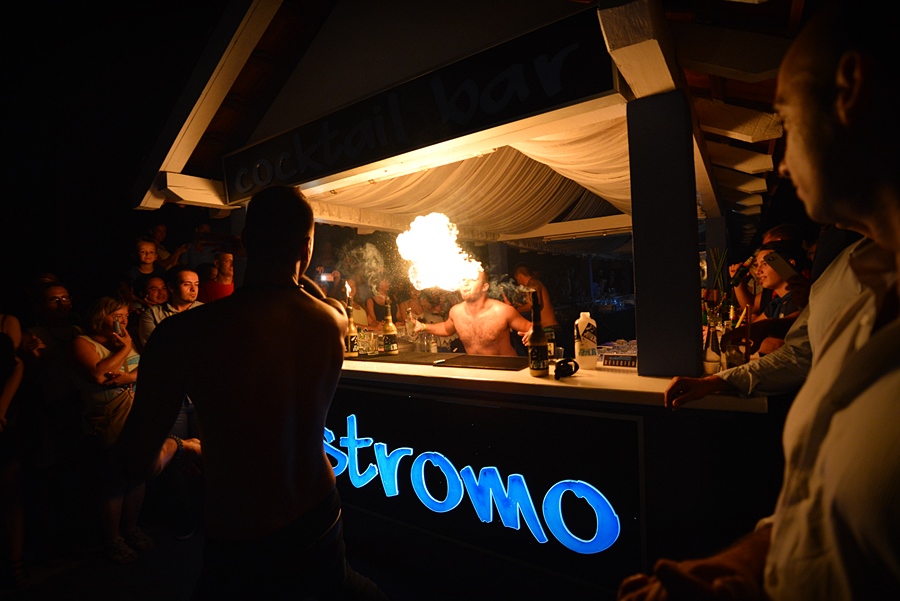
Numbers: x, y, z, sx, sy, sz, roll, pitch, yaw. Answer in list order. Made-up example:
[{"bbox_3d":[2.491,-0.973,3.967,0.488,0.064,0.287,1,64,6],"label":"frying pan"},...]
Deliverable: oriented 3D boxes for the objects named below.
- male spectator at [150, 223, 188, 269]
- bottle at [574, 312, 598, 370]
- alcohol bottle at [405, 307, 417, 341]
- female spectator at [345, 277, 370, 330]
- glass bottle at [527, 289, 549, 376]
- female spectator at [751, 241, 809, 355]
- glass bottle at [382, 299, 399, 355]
[{"bbox_3d":[-2.962,-0.007,4.508,0.400,1.640,0.460,-3,1,31],"label":"male spectator"},{"bbox_3d":[0.600,0.176,1.870,0.097,0.247,0.093,-3,1,6],"label":"bottle"},{"bbox_3d":[-0.237,0.138,2.550,0.066,0.205,0.066,-3,1,0],"label":"alcohol bottle"},{"bbox_3d":[-0.959,0.586,4.538,0.460,1.660,0.360,-3,1,-37],"label":"female spectator"},{"bbox_3d":[0.366,0.138,1.780,0.080,0.355,0.080,-3,1,11],"label":"glass bottle"},{"bbox_3d":[1.661,0.542,2.078,0.360,1.660,0.460,-3,1,6],"label":"female spectator"},{"bbox_3d":[-0.371,0.157,2.620,0.083,0.350,0.083,-3,1,-17],"label":"glass bottle"}]

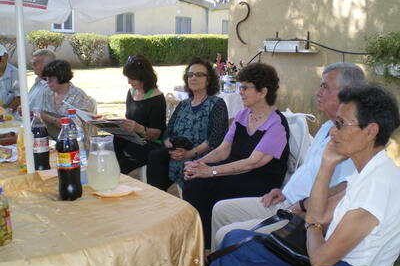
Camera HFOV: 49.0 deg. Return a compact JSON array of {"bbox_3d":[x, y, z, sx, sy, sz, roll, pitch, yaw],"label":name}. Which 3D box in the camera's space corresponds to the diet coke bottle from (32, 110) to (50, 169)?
[{"bbox_3d":[-0.782,0.056,2.134,0.090,0.325,0.090,-1,13,-6],"label":"diet coke bottle"}]

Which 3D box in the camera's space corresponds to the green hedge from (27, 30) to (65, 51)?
[{"bbox_3d":[-5.644,-3.014,15.918,1.300,1.340,1.100,-4,13,-18],"label":"green hedge"}]

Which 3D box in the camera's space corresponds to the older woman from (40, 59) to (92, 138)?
[{"bbox_3d":[-1.210,-0.050,3.801,0.500,1.160,0.700,11,17,42],"label":"older woman"}]

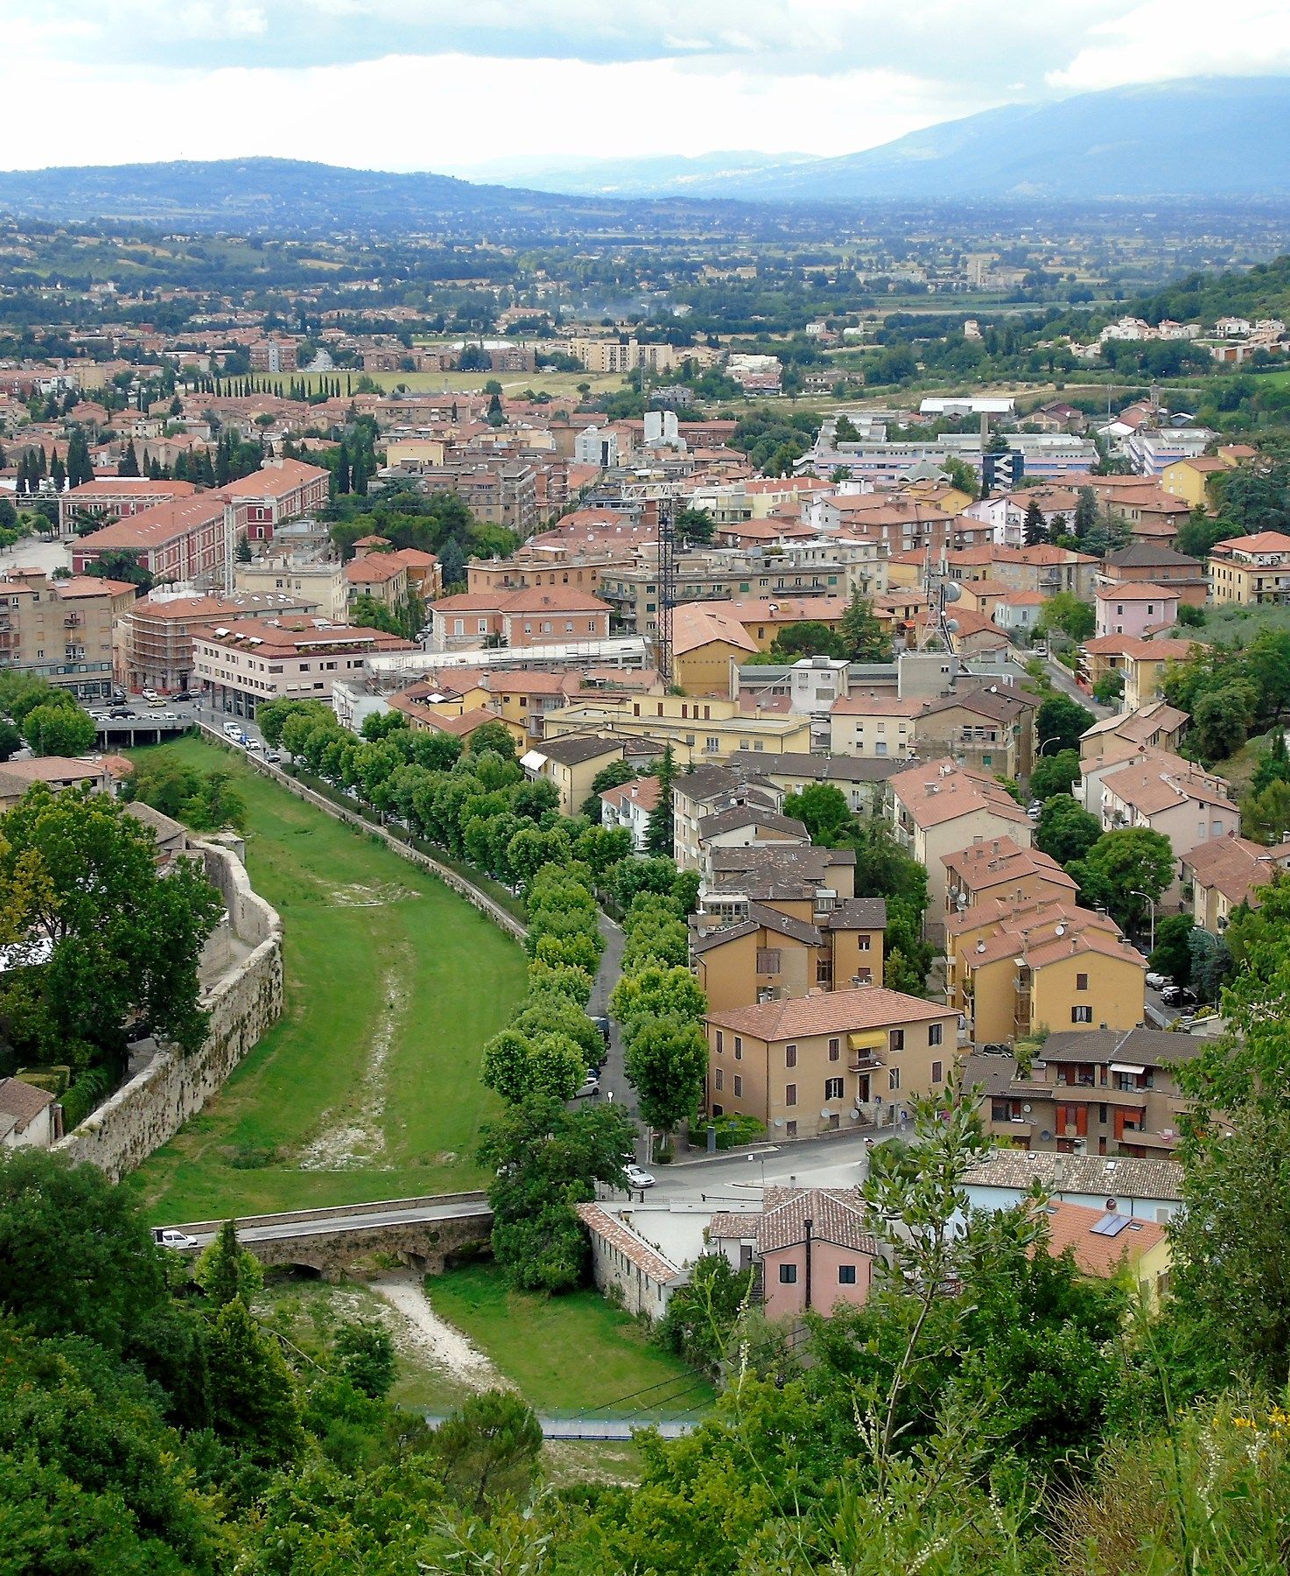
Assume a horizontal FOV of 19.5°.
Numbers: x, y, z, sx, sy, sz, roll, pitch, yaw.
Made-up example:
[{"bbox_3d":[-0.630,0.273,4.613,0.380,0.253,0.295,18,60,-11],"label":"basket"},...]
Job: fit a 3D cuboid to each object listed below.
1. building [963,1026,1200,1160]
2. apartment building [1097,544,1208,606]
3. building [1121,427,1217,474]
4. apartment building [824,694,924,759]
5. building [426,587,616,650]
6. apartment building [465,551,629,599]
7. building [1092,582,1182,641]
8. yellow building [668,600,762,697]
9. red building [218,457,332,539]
[{"bbox_3d":[36.470,25.650,305.960,19.800,11.600,12.000,2,10,11],"label":"building"},{"bbox_3d":[86.160,-36.210,638.760,16.000,10.050,15.000,-1,9,-8],"label":"apartment building"},{"bbox_3d":[141.410,-87.310,1006.000,21.500,14.000,65.000,1,10,4],"label":"building"},{"bbox_3d":[34.300,-9.520,561.260,12.800,8.400,11.500,2,9,10],"label":"apartment building"},{"bbox_3d":[-23.150,-31.480,689.740,32.500,11.000,15.000,-1,9,-8],"label":"building"},{"bbox_3d":[-18.920,-38.690,754.920,31.000,18.000,19.000,-7,12,-35],"label":"apartment building"},{"bbox_3d":[82.050,-29.570,624.910,13.300,9.300,11.000,0,9,-1],"label":"building"},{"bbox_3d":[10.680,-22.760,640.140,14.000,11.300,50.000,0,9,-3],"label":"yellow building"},{"bbox_3d":[-103.040,-78.410,1025.430,18.500,15.000,85.000,1,10,5],"label":"red building"}]

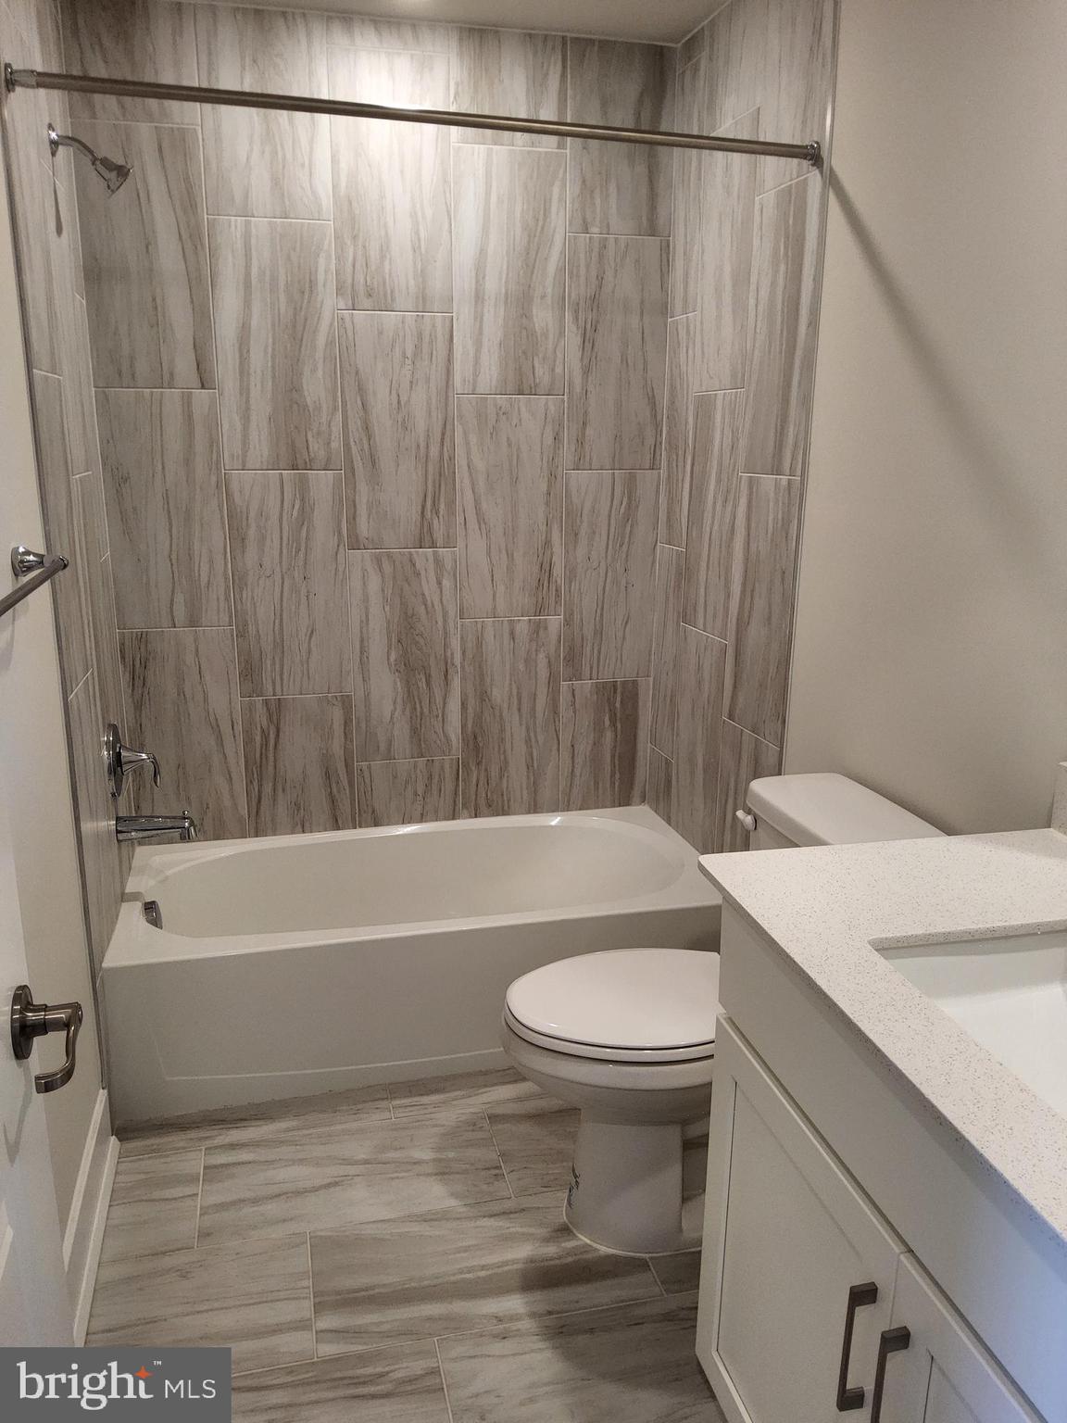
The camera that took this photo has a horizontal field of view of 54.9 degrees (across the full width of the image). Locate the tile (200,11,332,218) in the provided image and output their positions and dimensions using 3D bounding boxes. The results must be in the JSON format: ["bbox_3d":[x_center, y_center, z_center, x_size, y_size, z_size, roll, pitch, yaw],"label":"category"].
[{"bbox_3d":[-0.657,-1.460,2.522,0.305,0.468,0.010,-3,15,-13],"label":"tile"}]

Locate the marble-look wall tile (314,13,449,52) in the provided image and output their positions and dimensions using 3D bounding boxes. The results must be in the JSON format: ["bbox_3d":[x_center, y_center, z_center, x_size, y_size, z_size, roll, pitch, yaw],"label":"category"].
[{"bbox_3d":[-0.352,-1.658,2.516,0.299,0.066,0.010,-3,15,-13],"label":"marble-look wall tile"}]

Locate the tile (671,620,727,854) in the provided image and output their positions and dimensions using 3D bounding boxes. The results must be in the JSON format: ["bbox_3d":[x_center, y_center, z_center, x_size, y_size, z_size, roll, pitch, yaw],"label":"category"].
[{"bbox_3d":[0.461,0.085,2.827,0.010,0.608,0.304,-3,15,-15],"label":"tile"}]

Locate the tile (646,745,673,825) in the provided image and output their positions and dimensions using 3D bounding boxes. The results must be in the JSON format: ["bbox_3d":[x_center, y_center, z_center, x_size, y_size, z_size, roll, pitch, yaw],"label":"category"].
[{"bbox_3d":[0.396,0.220,3.109,0.010,0.194,0.181,-4,15,-15],"label":"tile"}]

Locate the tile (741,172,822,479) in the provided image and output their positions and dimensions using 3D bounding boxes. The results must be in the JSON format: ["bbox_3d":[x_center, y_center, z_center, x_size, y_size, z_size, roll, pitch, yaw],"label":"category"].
[{"bbox_3d":[0.546,-0.837,2.290,0.010,0.608,0.285,-3,15,-15],"label":"tile"}]

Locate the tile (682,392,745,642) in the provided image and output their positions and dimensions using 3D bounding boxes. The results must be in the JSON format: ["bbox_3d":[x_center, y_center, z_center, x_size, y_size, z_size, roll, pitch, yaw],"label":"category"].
[{"bbox_3d":[0.462,-0.504,2.651,0.010,0.606,0.298,-4,15,-15],"label":"tile"}]

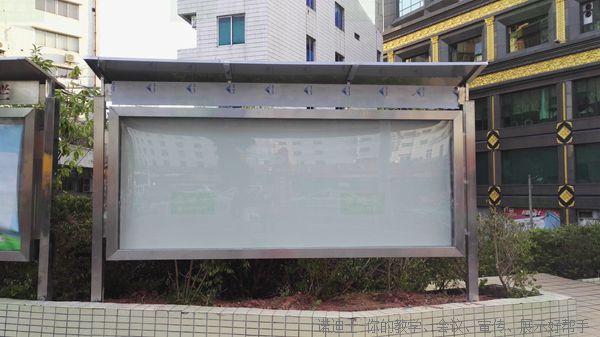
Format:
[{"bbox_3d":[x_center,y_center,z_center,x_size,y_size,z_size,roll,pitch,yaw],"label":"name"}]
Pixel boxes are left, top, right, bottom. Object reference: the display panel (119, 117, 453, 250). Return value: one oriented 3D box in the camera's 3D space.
[{"bbox_3d":[-0.094,0.129,3.750,2.919,1.140,0.040,0,-2,-2],"label":"display panel"}]

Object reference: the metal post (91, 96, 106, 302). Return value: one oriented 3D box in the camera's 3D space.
[{"bbox_3d":[-1.717,0.261,3.679,0.085,1.743,0.055,0,-2,-2],"label":"metal post"}]

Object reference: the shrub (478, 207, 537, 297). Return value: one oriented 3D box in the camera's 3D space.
[{"bbox_3d":[1.915,0.755,3.982,0.480,0.810,0.480,0,-2,-2],"label":"shrub"}]

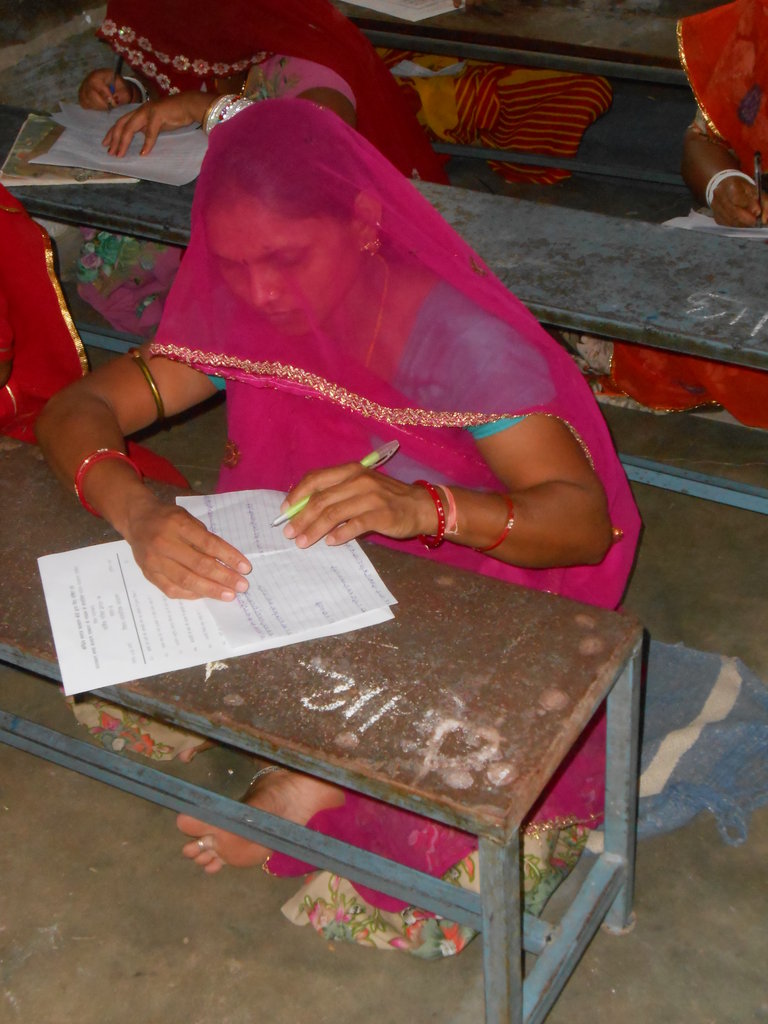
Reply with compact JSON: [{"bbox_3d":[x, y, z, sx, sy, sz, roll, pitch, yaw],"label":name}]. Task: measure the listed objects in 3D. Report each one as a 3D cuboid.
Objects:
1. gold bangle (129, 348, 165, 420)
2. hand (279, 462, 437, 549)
[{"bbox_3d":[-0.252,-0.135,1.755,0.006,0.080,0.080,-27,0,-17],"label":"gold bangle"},{"bbox_3d":[-0.024,-0.006,1.582,0.140,0.060,0.084,-12,47,9],"label":"hand"}]

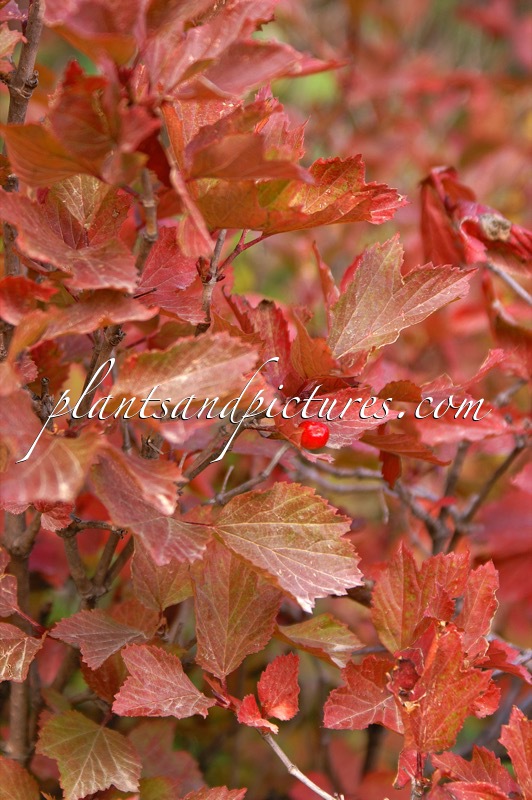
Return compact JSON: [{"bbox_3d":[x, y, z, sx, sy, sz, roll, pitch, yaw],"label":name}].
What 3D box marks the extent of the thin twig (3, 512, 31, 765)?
[{"bbox_3d":[-0.102,0.098,0.820,0.009,0.103,0.009,-1,6,0],"label":"thin twig"}]

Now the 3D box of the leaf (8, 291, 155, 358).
[{"bbox_3d":[-0.065,-0.027,0.710,0.051,0.015,0.028,-17,21,-3],"label":"leaf"}]

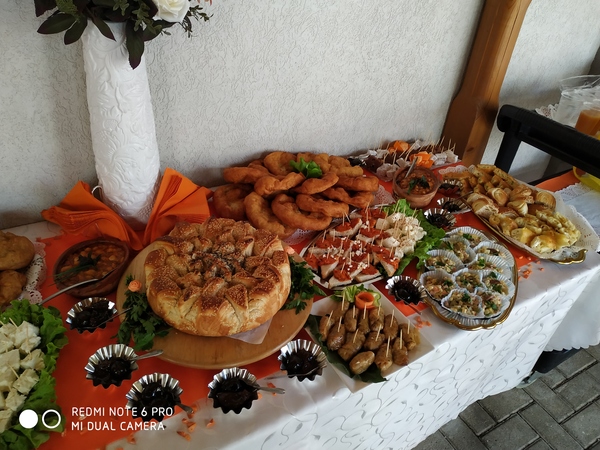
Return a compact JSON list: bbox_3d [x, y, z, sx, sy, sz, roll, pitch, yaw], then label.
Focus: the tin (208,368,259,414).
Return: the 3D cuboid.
[{"bbox_3d":[-0.114,0.293,0.718,0.088,0.028,0.088,2,36,-2],"label":"tin"}]

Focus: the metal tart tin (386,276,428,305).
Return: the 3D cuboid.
[{"bbox_3d":[0.214,0.139,0.846,0.079,0.028,0.079,4,35,-3],"label":"metal tart tin"}]

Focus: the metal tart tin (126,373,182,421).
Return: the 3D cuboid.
[{"bbox_3d":[-0.242,0.298,0.700,0.090,0.028,0.090,2,36,-2],"label":"metal tart tin"}]

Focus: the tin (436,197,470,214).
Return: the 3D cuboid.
[{"bbox_3d":[0.451,-0.044,1.227,0.091,0.028,0.091,4,36,0],"label":"tin"}]

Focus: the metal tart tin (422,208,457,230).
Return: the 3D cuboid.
[{"bbox_3d":[0.392,-0.009,1.173,0.089,0.028,0.089,4,36,0],"label":"metal tart tin"}]

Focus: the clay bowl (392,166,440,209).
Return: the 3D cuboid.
[{"bbox_3d":[0.344,-0.101,1.258,0.145,0.072,0.145,4,36,0],"label":"clay bowl"}]

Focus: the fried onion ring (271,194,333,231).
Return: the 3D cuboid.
[{"bbox_3d":[0.005,-0.035,1.110,0.158,0.042,0.158,15,32,0],"label":"fried onion ring"}]

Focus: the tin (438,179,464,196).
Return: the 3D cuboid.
[{"bbox_3d":[0.468,-0.111,1.319,0.090,0.028,0.090,2,36,-2],"label":"tin"}]

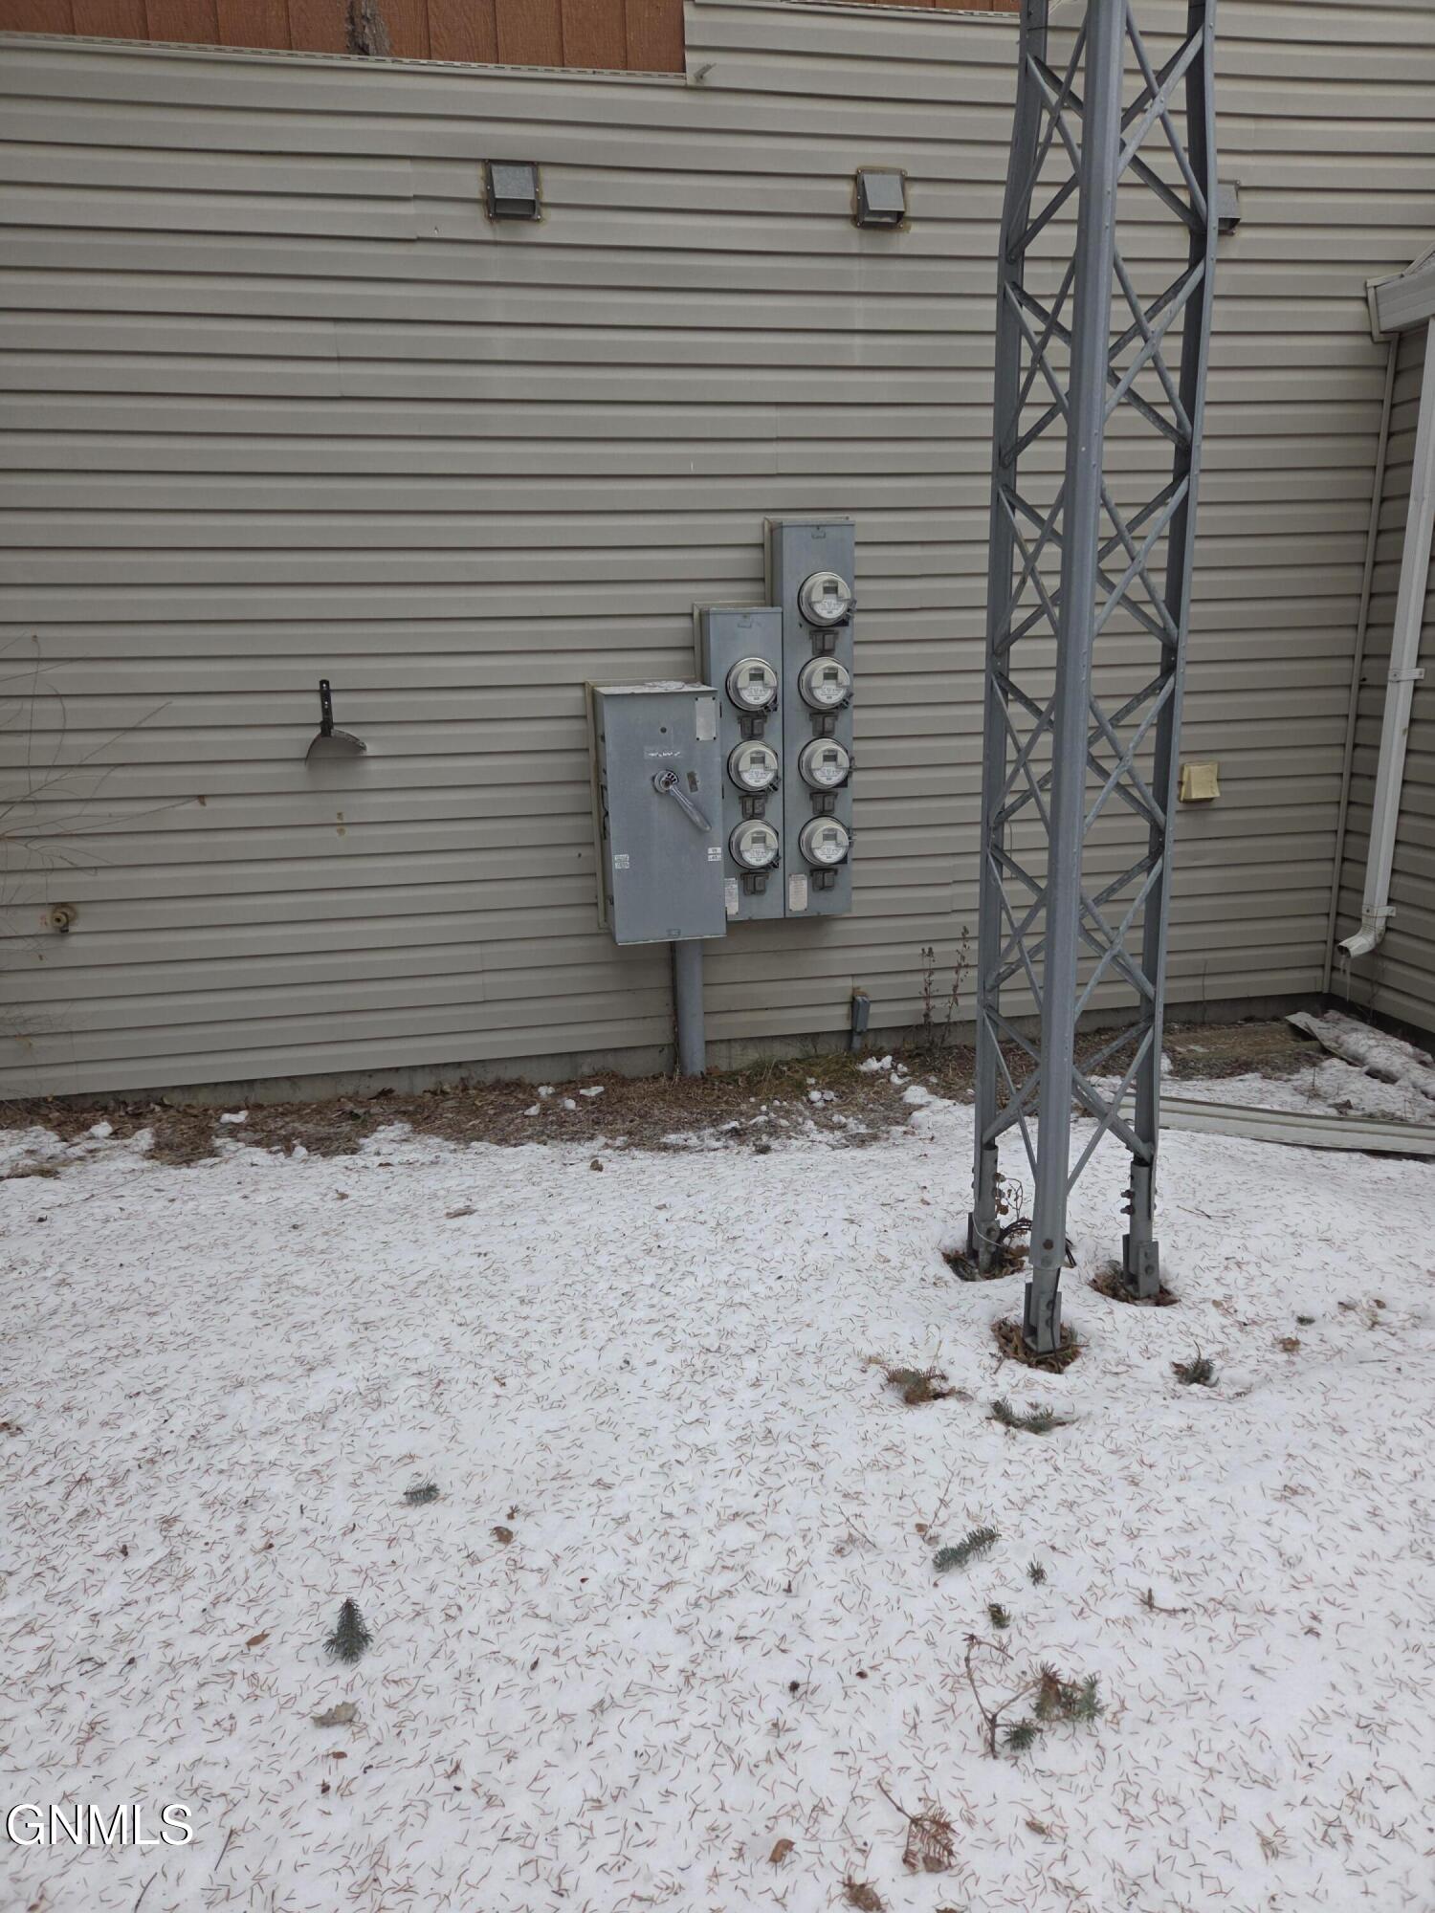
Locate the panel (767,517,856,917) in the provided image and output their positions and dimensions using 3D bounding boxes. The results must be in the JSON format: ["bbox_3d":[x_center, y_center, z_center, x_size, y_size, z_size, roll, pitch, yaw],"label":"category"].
[{"bbox_3d":[0.350,-0.816,4.511,0.250,1.346,0.293,-4,14,-10],"label":"panel"}]

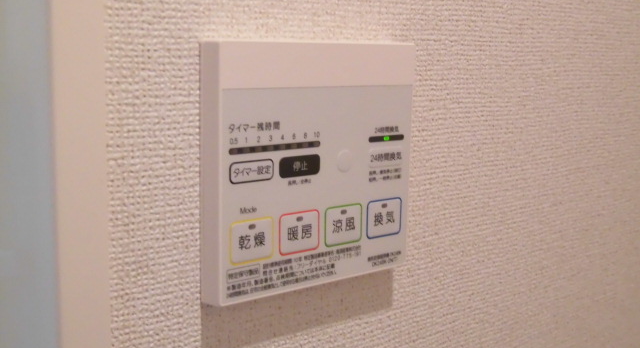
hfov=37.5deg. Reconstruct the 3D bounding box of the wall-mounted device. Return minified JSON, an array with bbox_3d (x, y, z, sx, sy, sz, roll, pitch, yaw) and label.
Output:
[{"bbox_3d":[-0.003,-0.005,0.472,0.129,0.120,0.015,-7,11,-44],"label":"wall-mounted device"}]

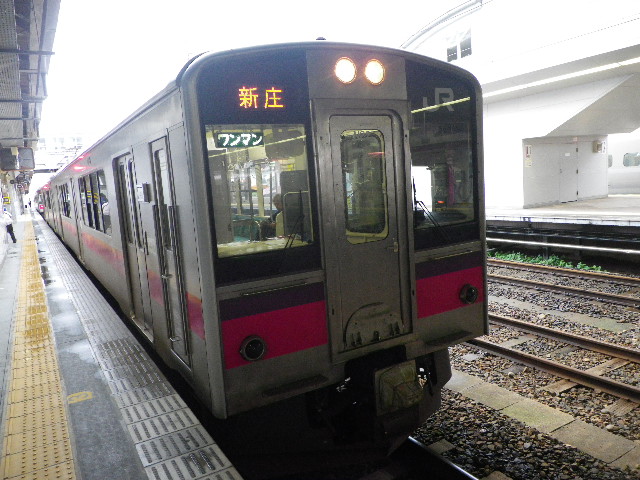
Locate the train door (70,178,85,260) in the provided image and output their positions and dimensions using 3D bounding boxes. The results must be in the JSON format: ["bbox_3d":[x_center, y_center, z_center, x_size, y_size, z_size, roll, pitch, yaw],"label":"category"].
[{"bbox_3d":[-6.146,-0.530,13.131,0.080,2.028,1.122,-8,8,-29],"label":"train door"}]

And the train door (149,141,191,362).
[{"bbox_3d":[-1.320,0.110,4.648,0.080,1.980,0.664,-8,8,-29],"label":"train door"}]

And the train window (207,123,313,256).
[{"bbox_3d":[-0.431,-0.392,3.864,0.795,0.946,0.070,-8,8,-29],"label":"train window"}]

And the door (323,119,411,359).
[{"bbox_3d":[0.431,-0.082,4.380,0.741,1.950,0.080,-8,8,-29],"label":"door"}]

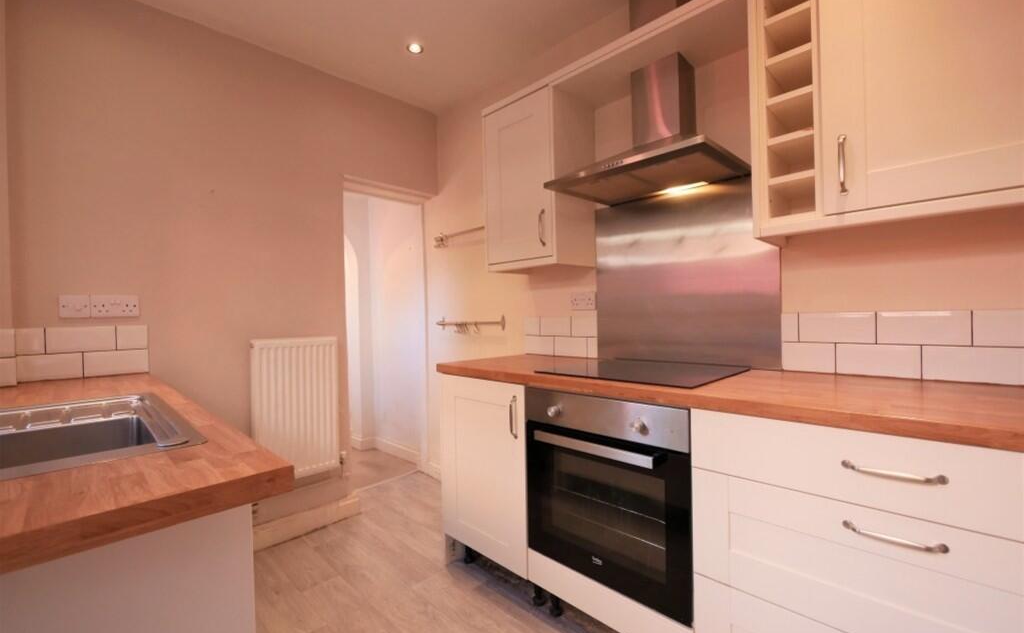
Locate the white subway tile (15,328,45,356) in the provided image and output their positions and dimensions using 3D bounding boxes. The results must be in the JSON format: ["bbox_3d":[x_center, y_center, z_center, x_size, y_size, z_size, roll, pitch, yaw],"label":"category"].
[{"bbox_3d":[-1.843,0.098,1.587,0.073,0.100,0.010,-1,0,-43],"label":"white subway tile"}]

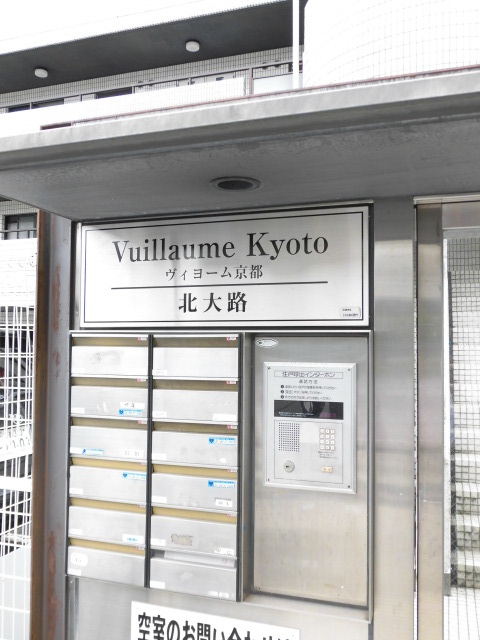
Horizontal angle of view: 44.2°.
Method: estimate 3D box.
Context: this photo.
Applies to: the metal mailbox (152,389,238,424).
[{"bbox_3d":[-0.132,0.261,1.808,0.279,0.093,0.030,0,-3,19],"label":"metal mailbox"}]

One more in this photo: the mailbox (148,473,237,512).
[{"bbox_3d":[-0.126,0.522,1.820,0.279,0.093,0.080,0,-3,19],"label":"mailbox"}]

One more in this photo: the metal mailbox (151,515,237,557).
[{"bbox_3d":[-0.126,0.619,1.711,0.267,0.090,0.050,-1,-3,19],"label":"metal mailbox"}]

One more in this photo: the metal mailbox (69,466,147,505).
[{"bbox_3d":[-0.416,0.524,1.894,0.279,0.093,0.030,0,-3,19],"label":"metal mailbox"}]

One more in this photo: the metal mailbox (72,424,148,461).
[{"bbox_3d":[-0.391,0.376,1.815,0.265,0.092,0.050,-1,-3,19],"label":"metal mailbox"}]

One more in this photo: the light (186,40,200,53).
[{"bbox_3d":[-0.872,-5.075,11.002,0.250,0.080,0.250,0,-3,19],"label":"light"}]

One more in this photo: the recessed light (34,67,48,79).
[{"bbox_3d":[-4.045,-5.044,12.067,0.270,0.110,0.270,-1,-3,19],"label":"recessed light"}]

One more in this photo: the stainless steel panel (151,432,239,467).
[{"bbox_3d":[-0.125,0.364,1.679,0.261,0.086,0.035,-1,-3,19],"label":"stainless steel panel"}]

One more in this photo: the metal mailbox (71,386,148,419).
[{"bbox_3d":[-0.414,0.265,1.905,0.279,0.093,0.030,0,-3,19],"label":"metal mailbox"}]

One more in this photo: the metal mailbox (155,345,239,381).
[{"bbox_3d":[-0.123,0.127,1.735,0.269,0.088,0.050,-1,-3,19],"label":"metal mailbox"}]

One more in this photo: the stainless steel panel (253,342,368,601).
[{"bbox_3d":[0.200,0.410,1.669,0.328,0.722,0.040,-1,-3,19],"label":"stainless steel panel"}]

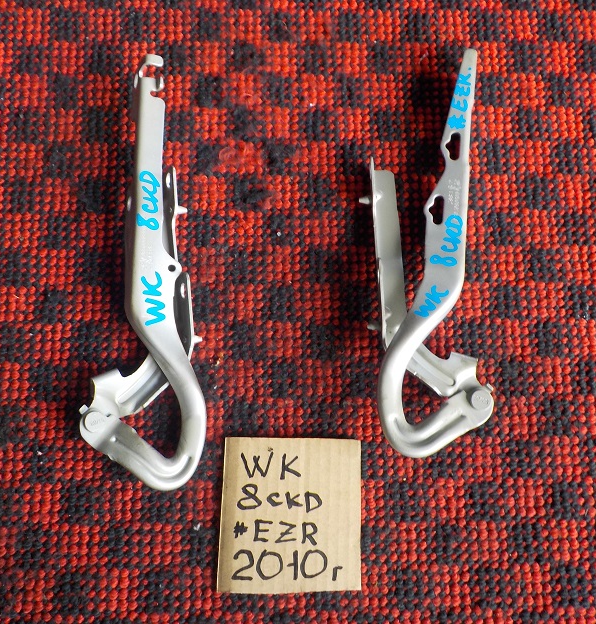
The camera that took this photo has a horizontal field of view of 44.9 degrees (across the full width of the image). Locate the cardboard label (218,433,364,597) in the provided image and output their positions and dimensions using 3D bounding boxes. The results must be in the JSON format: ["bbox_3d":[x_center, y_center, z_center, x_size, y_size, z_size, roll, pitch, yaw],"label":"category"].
[{"bbox_3d":[-0.005,0.157,0.563,0.109,0.004,0.115,2,78,-1],"label":"cardboard label"}]

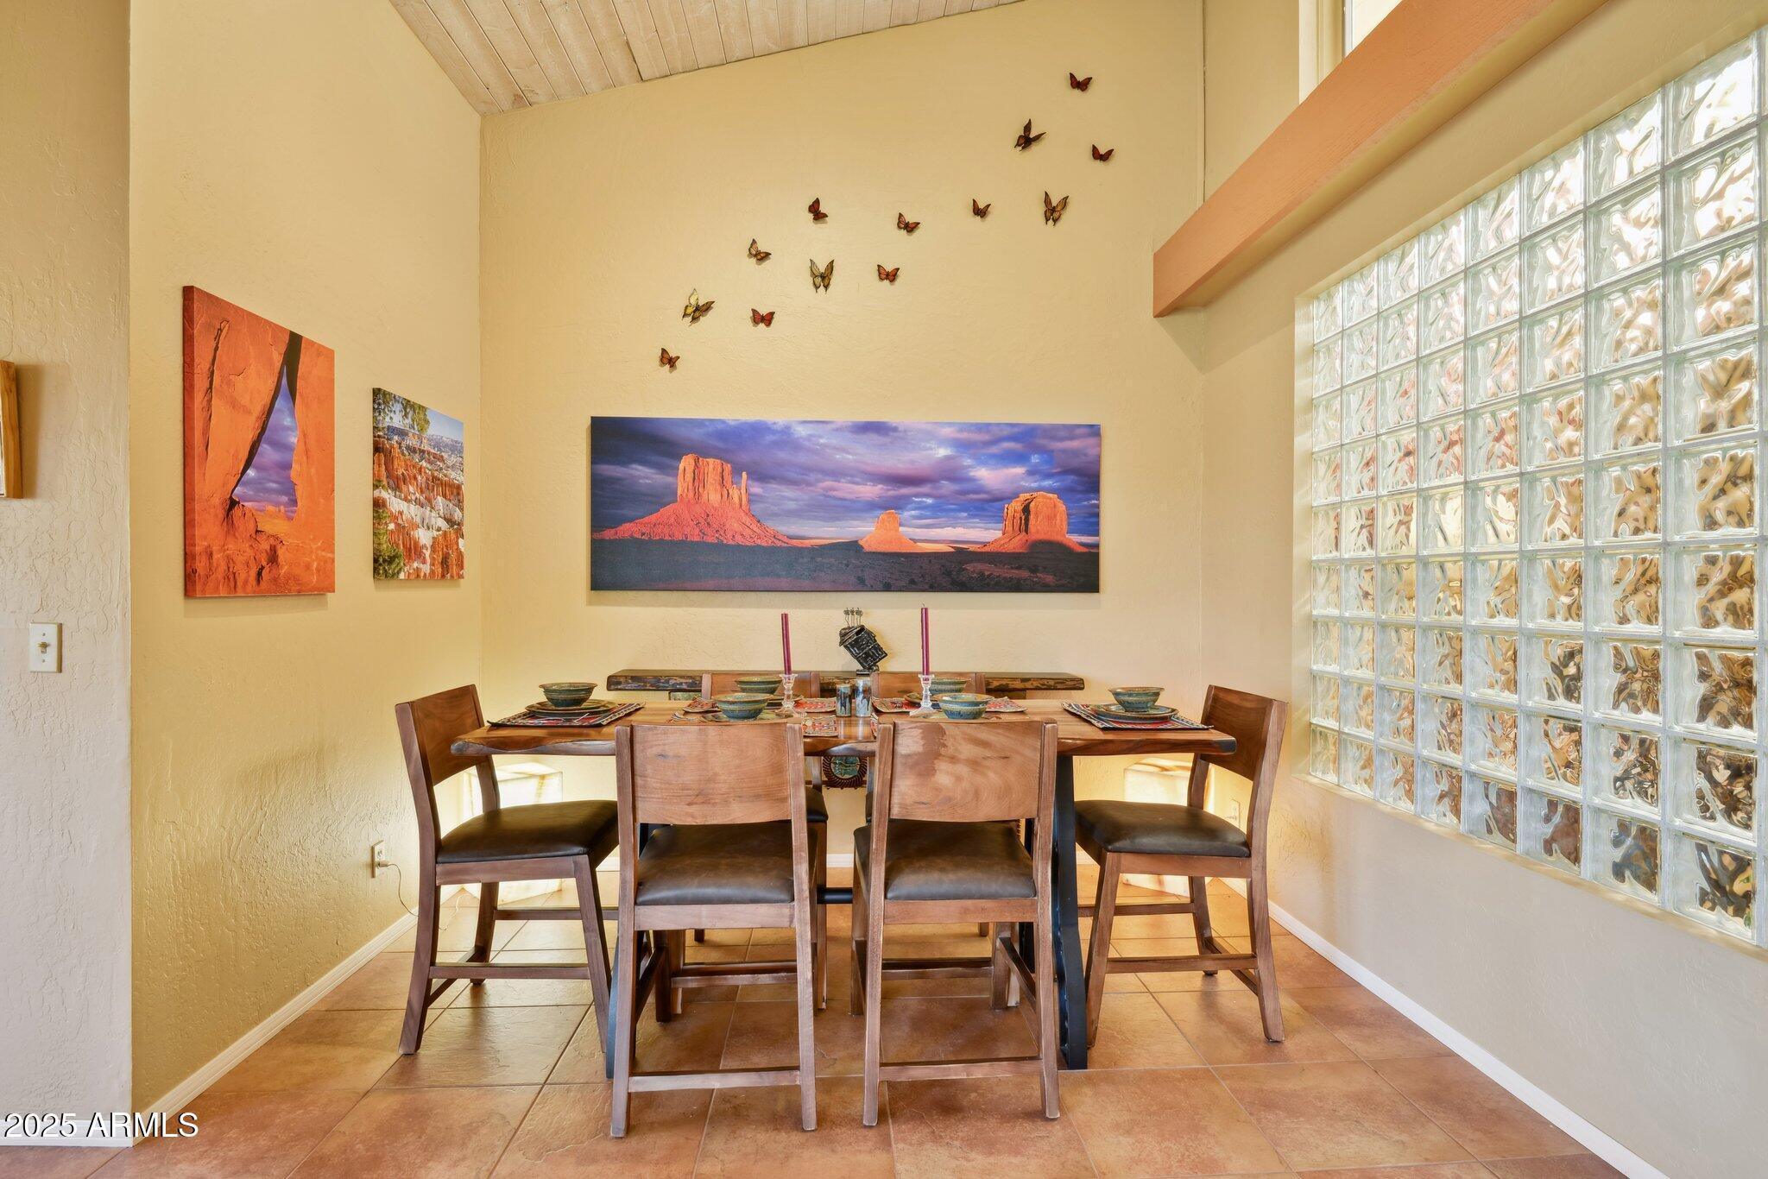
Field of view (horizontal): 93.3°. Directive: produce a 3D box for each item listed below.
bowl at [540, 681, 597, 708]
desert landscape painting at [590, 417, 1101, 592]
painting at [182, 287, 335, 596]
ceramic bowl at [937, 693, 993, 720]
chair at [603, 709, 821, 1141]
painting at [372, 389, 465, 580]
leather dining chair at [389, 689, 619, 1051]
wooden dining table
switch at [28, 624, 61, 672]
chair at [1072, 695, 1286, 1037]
[{"bbox_3d":[-0.993,0.330,2.627,0.180,0.065,0.180,0,0,-3],"label":"bowl"},{"bbox_3d":[-0.160,-0.391,3.981,2.411,0.816,0.036,0,0,-3],"label":"desert landscape painting"},{"bbox_3d":[-1.786,-0.379,2.422,0.031,0.788,0.591,0,0,-3],"label":"painting"},{"bbox_3d":[0.240,0.349,2.497,0.168,0.063,0.168,0,0,0],"label":"ceramic bowl"},{"bbox_3d":[-0.427,0.834,2.338,0.490,1.000,0.600,0,0,-3],"label":"chair"},{"bbox_3d":[-1.840,-0.382,3.334,0.028,0.680,0.680,0,0,-3],"label":"painting"},{"bbox_3d":[-1.120,0.831,2.629,0.600,1.000,0.490,0,0,-3],"label":"leather dining chair"},{"bbox_3d":[-0.094,0.871,2.632,2.090,0.930,0.800,0,0,-3],"label":"wooden dining table"},{"bbox_3d":[-1.977,0.138,1.967,0.072,0.117,0.016,0,0,-3],"label":"switch"},{"bbox_3d":[0.875,0.839,2.683,0.600,1.000,0.490,0,0,-3],"label":"chair"}]

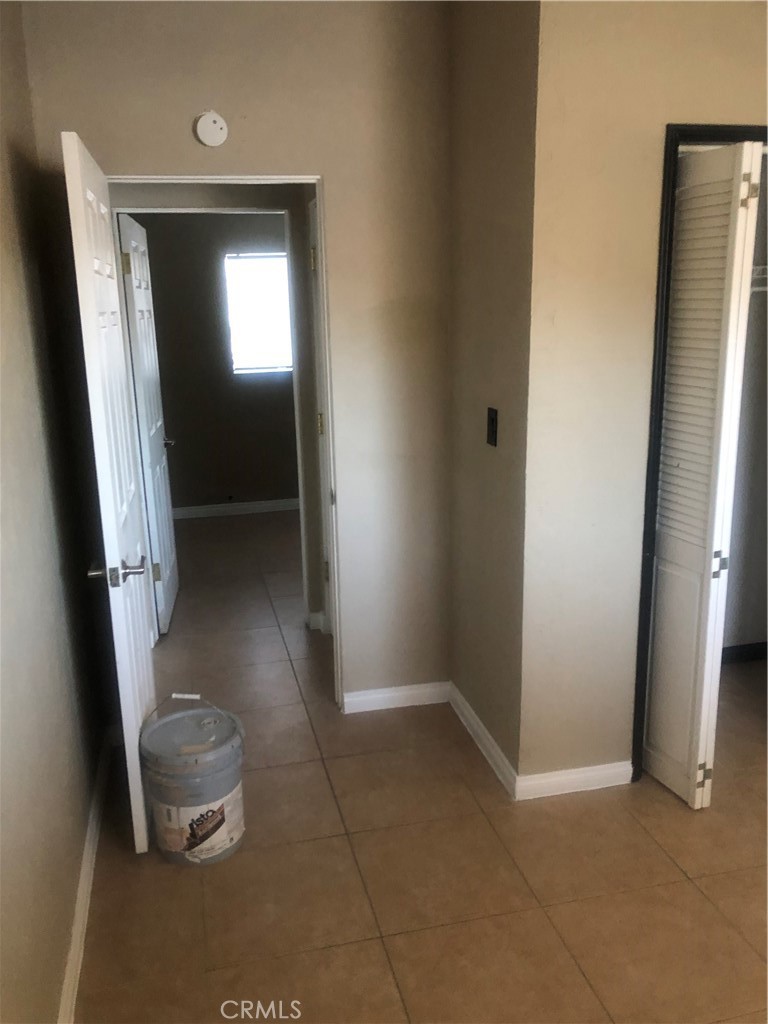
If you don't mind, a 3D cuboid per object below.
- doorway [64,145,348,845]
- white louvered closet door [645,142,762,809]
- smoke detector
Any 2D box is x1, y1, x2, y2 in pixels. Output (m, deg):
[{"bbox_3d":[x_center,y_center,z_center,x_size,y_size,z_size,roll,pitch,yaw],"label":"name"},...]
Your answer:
[{"bbox_3d":[-0.487,-0.076,2.734,0.772,2.050,0.799,-4,14,-12],"label":"doorway"},{"bbox_3d":[0.958,-0.047,2.588,0.058,2.003,0.294,-6,14,-20],"label":"white louvered closet door"},{"bbox_3d":[-0.575,-1.279,2.778,0.106,0.108,0.036,-4,14,-12],"label":"smoke detector"}]

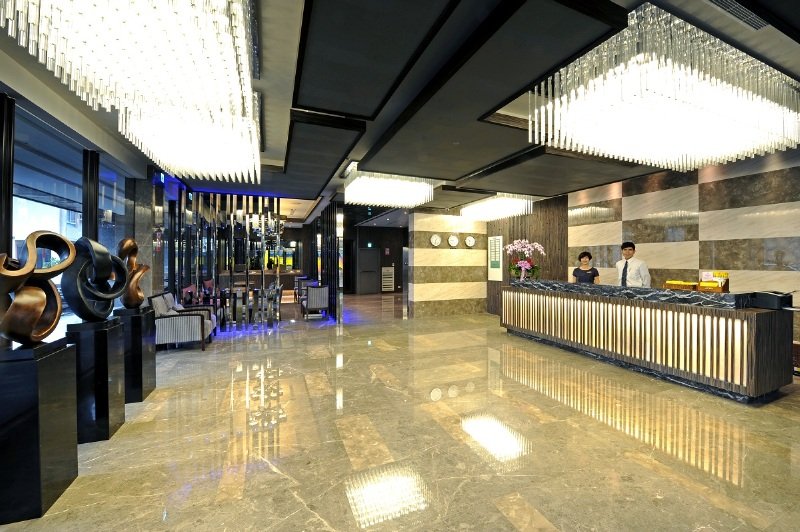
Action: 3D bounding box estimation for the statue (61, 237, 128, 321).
[{"bbox_3d":[-2.568,0.110,2.633,0.370,0.711,0.290,0,1,-23],"label":"statue"}]

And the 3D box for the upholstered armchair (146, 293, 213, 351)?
[{"bbox_3d":[-3.627,0.946,5.180,0.805,0.870,0.623,0,1,-23],"label":"upholstered armchair"}]

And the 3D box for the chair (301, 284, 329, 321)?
[{"bbox_3d":[-2.144,0.919,7.952,0.558,0.848,0.725,0,1,-23],"label":"chair"}]

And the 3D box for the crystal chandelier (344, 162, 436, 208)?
[{"bbox_3d":[-0.186,-1.288,5.180,1.280,0.435,0.906,0,1,-23],"label":"crystal chandelier"}]

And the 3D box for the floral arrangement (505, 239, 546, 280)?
[{"bbox_3d":[2.640,-0.134,6.618,0.750,0.884,0.580,1,1,45],"label":"floral arrangement"}]

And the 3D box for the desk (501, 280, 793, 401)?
[{"bbox_3d":[3.200,0.850,4.912,0.870,1.066,3.647,0,1,-23],"label":"desk"}]

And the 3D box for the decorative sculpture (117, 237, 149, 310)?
[{"bbox_3d":[-2.835,0.082,3.315,0.247,0.750,0.247,0,1,-23],"label":"decorative sculpture"}]

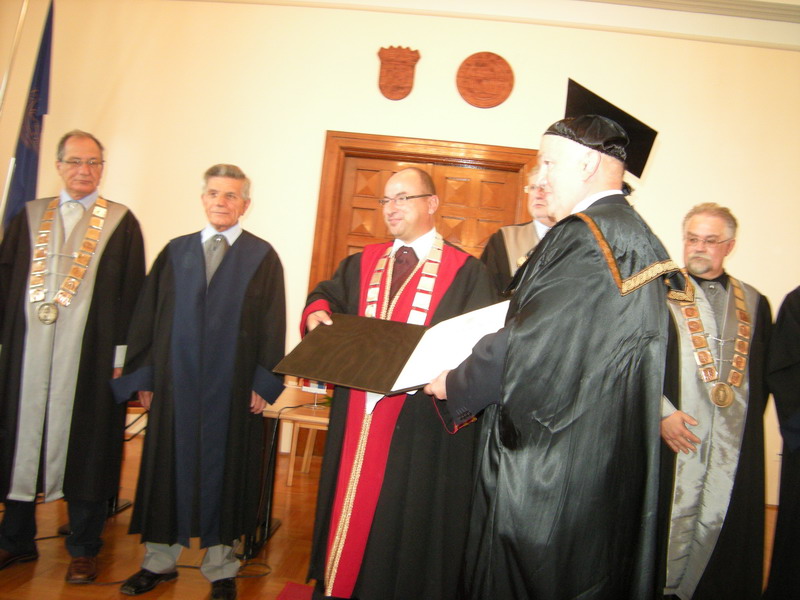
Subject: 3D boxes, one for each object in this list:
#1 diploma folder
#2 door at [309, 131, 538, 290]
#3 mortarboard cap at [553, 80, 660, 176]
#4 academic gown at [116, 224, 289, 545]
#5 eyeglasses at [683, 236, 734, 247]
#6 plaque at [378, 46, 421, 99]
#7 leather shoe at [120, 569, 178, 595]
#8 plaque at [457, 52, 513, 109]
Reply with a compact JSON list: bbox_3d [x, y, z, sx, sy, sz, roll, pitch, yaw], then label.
[{"bbox_3d":[0.011,0.112,1.564,0.498,0.076,0.372,-4,20,17],"label":"diploma folder"},{"bbox_3d":[0.134,0.027,5.202,1.730,2.643,0.140,6,-3,3],"label":"door"},{"bbox_3d":[0.477,-0.377,1.609,0.250,0.125,0.245,40,-4,18],"label":"mortarboard cap"},{"bbox_3d":[-0.790,0.354,2.590,0.670,1.230,0.400,7,-3,-13],"label":"academic gown"},{"bbox_3d":[1.137,-0.215,2.380,0.135,0.042,0.138,-4,4,-36],"label":"eyeglasses"},{"bbox_3d":[-0.019,-1.843,5.250,0.342,0.445,0.030,6,-3,3],"label":"plaque"},{"bbox_3d":[-0.969,1.066,2.502,0.102,0.100,0.275,4,-3,33],"label":"leather shoe"},{"bbox_3d":[0.691,-1.776,5.214,0.465,0.465,0.030,6,-3,3],"label":"plaque"}]

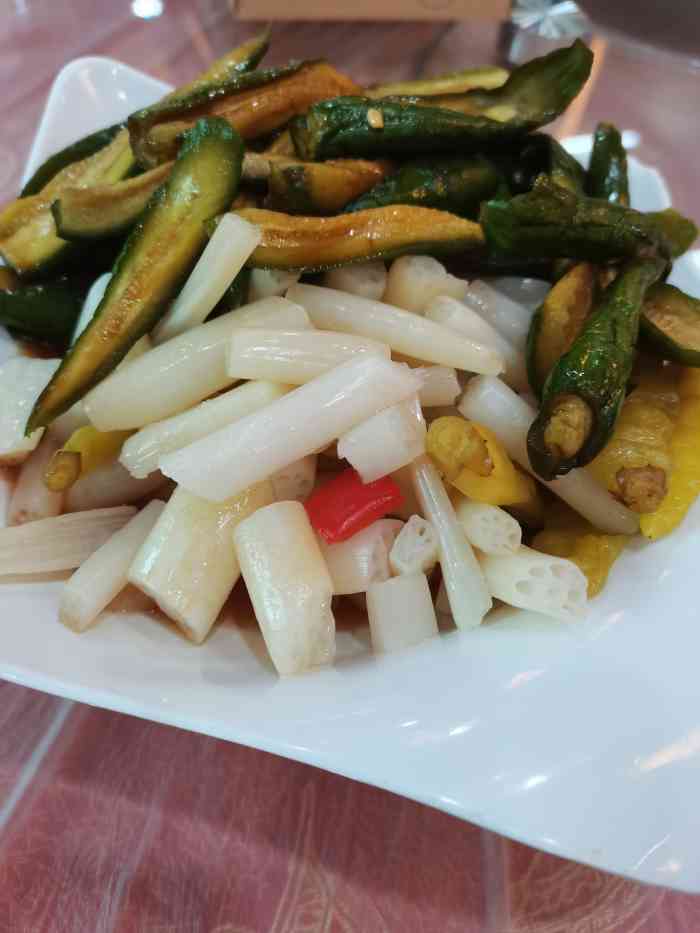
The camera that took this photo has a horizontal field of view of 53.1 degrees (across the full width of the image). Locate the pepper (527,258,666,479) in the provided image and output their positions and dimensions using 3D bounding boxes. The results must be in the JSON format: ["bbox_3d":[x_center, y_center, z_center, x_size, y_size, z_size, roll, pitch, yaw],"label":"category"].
[{"bbox_3d":[0.089,-0.039,0.240,0.024,0.023,0.095,22,56,22],"label":"pepper"}]

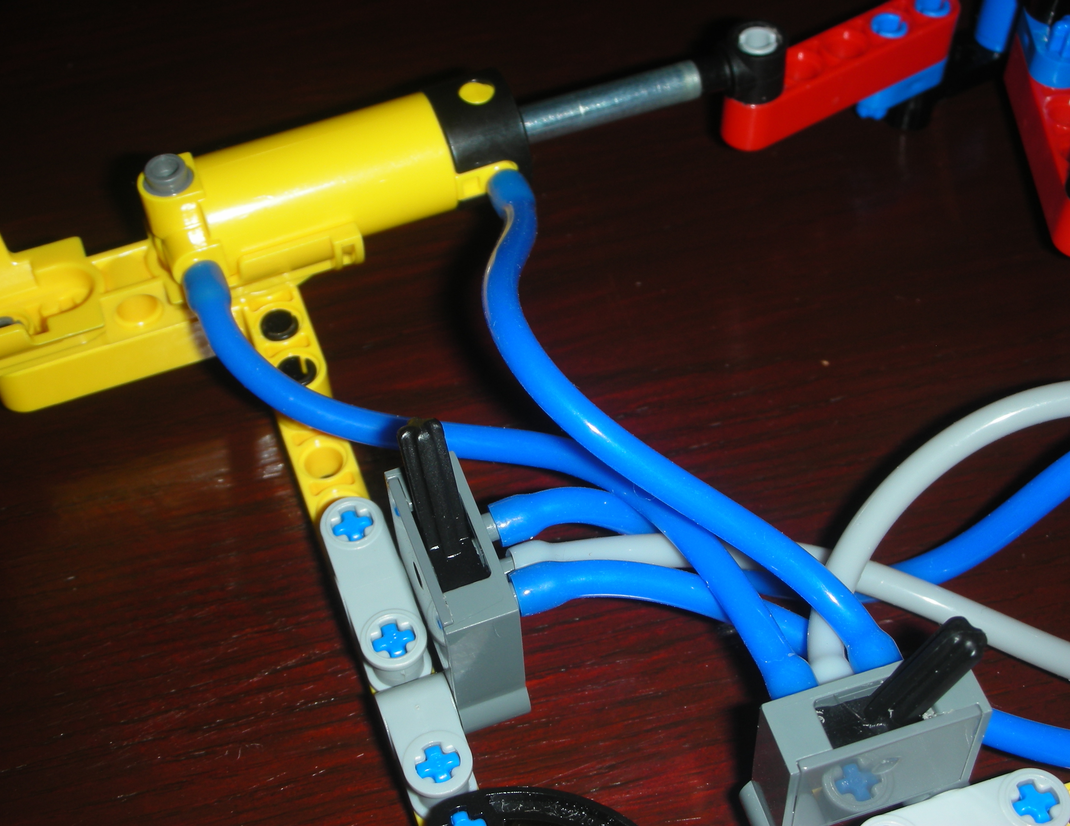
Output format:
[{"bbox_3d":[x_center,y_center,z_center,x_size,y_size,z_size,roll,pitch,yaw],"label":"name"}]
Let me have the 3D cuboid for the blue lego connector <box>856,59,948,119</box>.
[{"bbox_3d":[0.052,-0.048,0.277,0.016,0.008,0.007,-28,58,-22],"label":"blue lego connector"}]

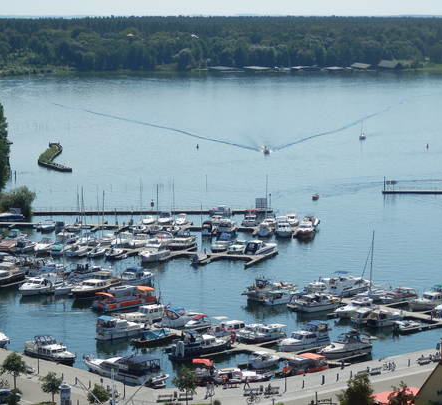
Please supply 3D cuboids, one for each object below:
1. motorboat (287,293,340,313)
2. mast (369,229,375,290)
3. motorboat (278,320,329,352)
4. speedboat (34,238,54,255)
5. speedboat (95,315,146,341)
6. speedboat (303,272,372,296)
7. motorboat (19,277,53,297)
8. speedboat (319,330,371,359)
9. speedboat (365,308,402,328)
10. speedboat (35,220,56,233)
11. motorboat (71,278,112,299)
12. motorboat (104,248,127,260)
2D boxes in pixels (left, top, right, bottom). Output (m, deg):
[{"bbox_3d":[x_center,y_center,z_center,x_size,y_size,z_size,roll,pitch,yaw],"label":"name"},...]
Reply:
[{"bbox_3d":[16.909,17.145,265.387,11.000,2.530,3.630,-6,9,-41],"label":"motorboat"},{"bbox_3d":[27.362,10.568,273.471,0.180,11.020,0.180,-3,9,-41],"label":"mast"},{"bbox_3d":[12.442,20.706,232.709,9.440,3.520,3.210,-6,9,-41],"label":"motorboat"},{"bbox_3d":[-38.200,9.764,331.600,2.400,2.000,6.600,3,8,26],"label":"speedboat"},{"bbox_3d":[-15.345,19.306,236.756,8.800,3.400,2.900,-7,10,-43],"label":"speedboat"},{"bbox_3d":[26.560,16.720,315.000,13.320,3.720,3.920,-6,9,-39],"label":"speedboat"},{"bbox_3d":[-34.800,15.596,282.746,2.750,2.600,7.700,6,10,42],"label":"motorboat"},{"bbox_3d":[18.115,21.387,227.694,10.070,3.410,3.320,-6,9,-41],"label":"speedboat"},{"bbox_3d":[27.615,18.941,251.748,7.140,2.330,2.570,-6,9,-41],"label":"speedboat"},{"bbox_3d":[-40.884,5.417,352.392,2.400,2.300,6.500,3,8,22],"label":"speedboat"},{"bbox_3d":[-22.879,15.149,272.457,3.400,2.800,10.600,4,8,32],"label":"motorboat"},{"bbox_3d":[-21.900,10.772,325.175,2.300,1.600,6.600,4,8,27],"label":"motorboat"}]

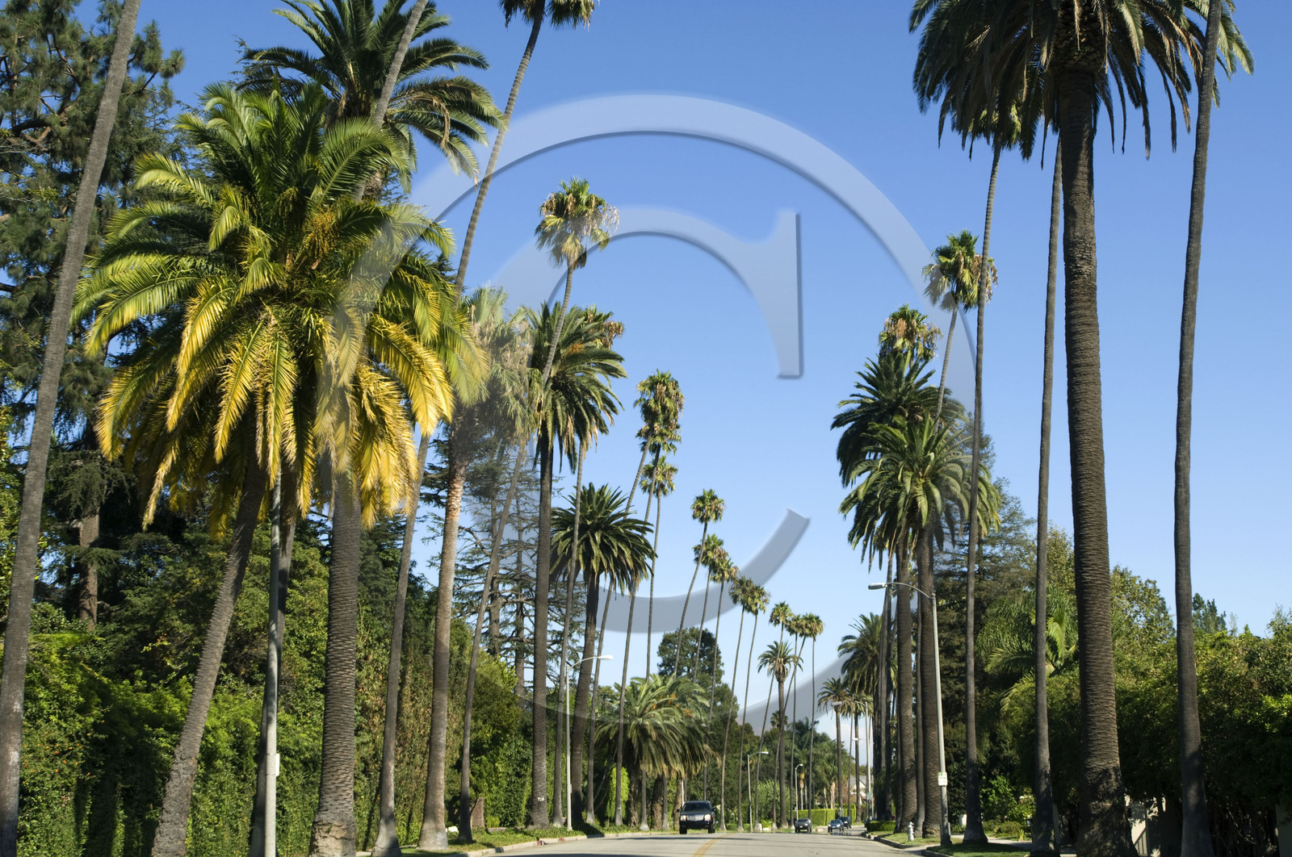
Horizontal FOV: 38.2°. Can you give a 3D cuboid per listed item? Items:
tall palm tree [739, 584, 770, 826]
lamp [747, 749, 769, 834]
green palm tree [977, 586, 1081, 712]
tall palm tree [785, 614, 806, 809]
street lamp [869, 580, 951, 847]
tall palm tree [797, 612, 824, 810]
[{"bbox_3d":[12.468,32.315,216.807,4.510,28.250,3.700,-1,-11,0],"label":"tall palm tree"},{"bbox_3d":[12.751,40.584,208.696,2.400,9.000,0.350,-4,-12,11],"label":"lamp"},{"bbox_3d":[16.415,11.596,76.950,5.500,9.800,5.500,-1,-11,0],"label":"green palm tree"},{"bbox_3d":[20.598,39.639,252.871,3.313,28.780,3.313,-1,-12,0],"label":"tall palm tree"},{"bbox_3d":[9.105,9.820,64.499,2.529,9.110,0.380,-2,-12,5],"label":"street lamp"},{"bbox_3d":[23.464,40.595,260.955,3.561,29.630,3.561,-1,-12,0],"label":"tall palm tree"}]

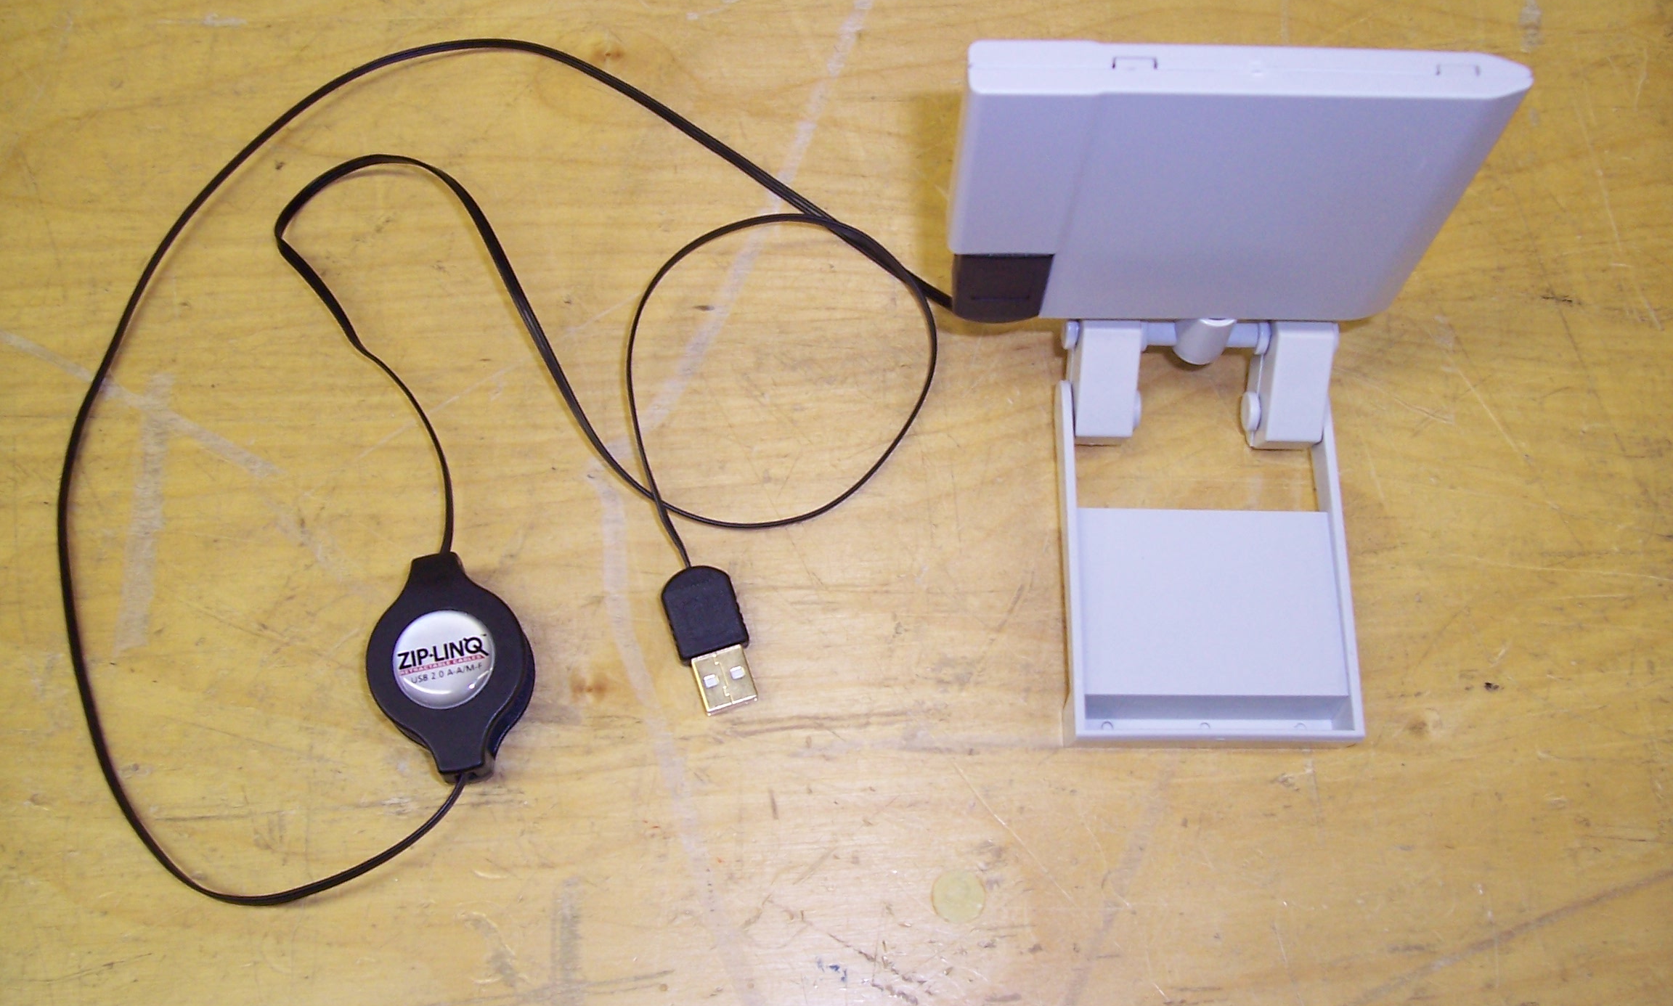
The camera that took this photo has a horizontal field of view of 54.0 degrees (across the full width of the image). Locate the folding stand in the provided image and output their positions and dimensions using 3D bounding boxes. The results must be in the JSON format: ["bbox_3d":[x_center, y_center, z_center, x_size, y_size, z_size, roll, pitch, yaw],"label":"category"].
[{"bbox_3d":[0.073,-0.014,0.335,0.099,0.121,0.103,0,68,1],"label":"folding stand"}]

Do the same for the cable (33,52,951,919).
[{"bbox_3d":[-0.079,-0.021,0.395,0.213,0.018,0.229,0,68,1],"label":"cable"}]

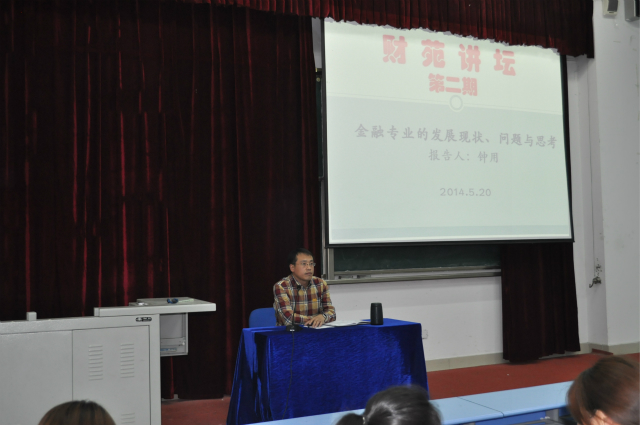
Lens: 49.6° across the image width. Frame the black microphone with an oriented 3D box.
[{"bbox_3d":[-0.174,0.640,4.700,0.085,0.325,0.125,-2,-3,27],"label":"black microphone"}]

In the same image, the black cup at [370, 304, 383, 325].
[{"bbox_3d":[0.409,0.727,4.977,0.086,0.153,0.086,-1,-3,0],"label":"black cup"}]

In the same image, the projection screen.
[{"bbox_3d":[1.407,-0.794,7.046,3.035,2.240,0.060,0,-3,-25],"label":"projection screen"}]

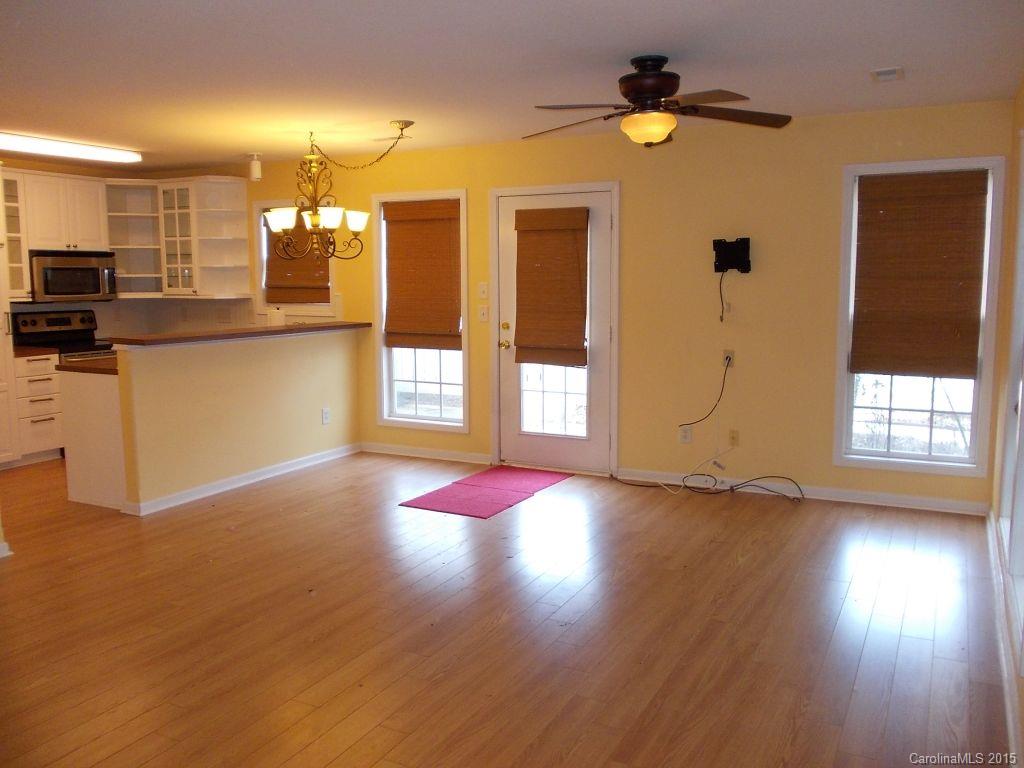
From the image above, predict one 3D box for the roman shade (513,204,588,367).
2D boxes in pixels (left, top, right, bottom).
[{"bbox_3d":[0.276,-0.701,6.035,0.595,1.140,0.060,3,8,28],"label":"roman shade"}]

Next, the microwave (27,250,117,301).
[{"bbox_3d":[-3.872,-0.926,7.155,0.390,0.410,0.760,3,8,28],"label":"microwave"}]

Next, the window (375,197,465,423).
[{"bbox_3d":[-0.727,-0.577,6.724,0.880,1.870,0.100,3,8,28],"label":"window"}]

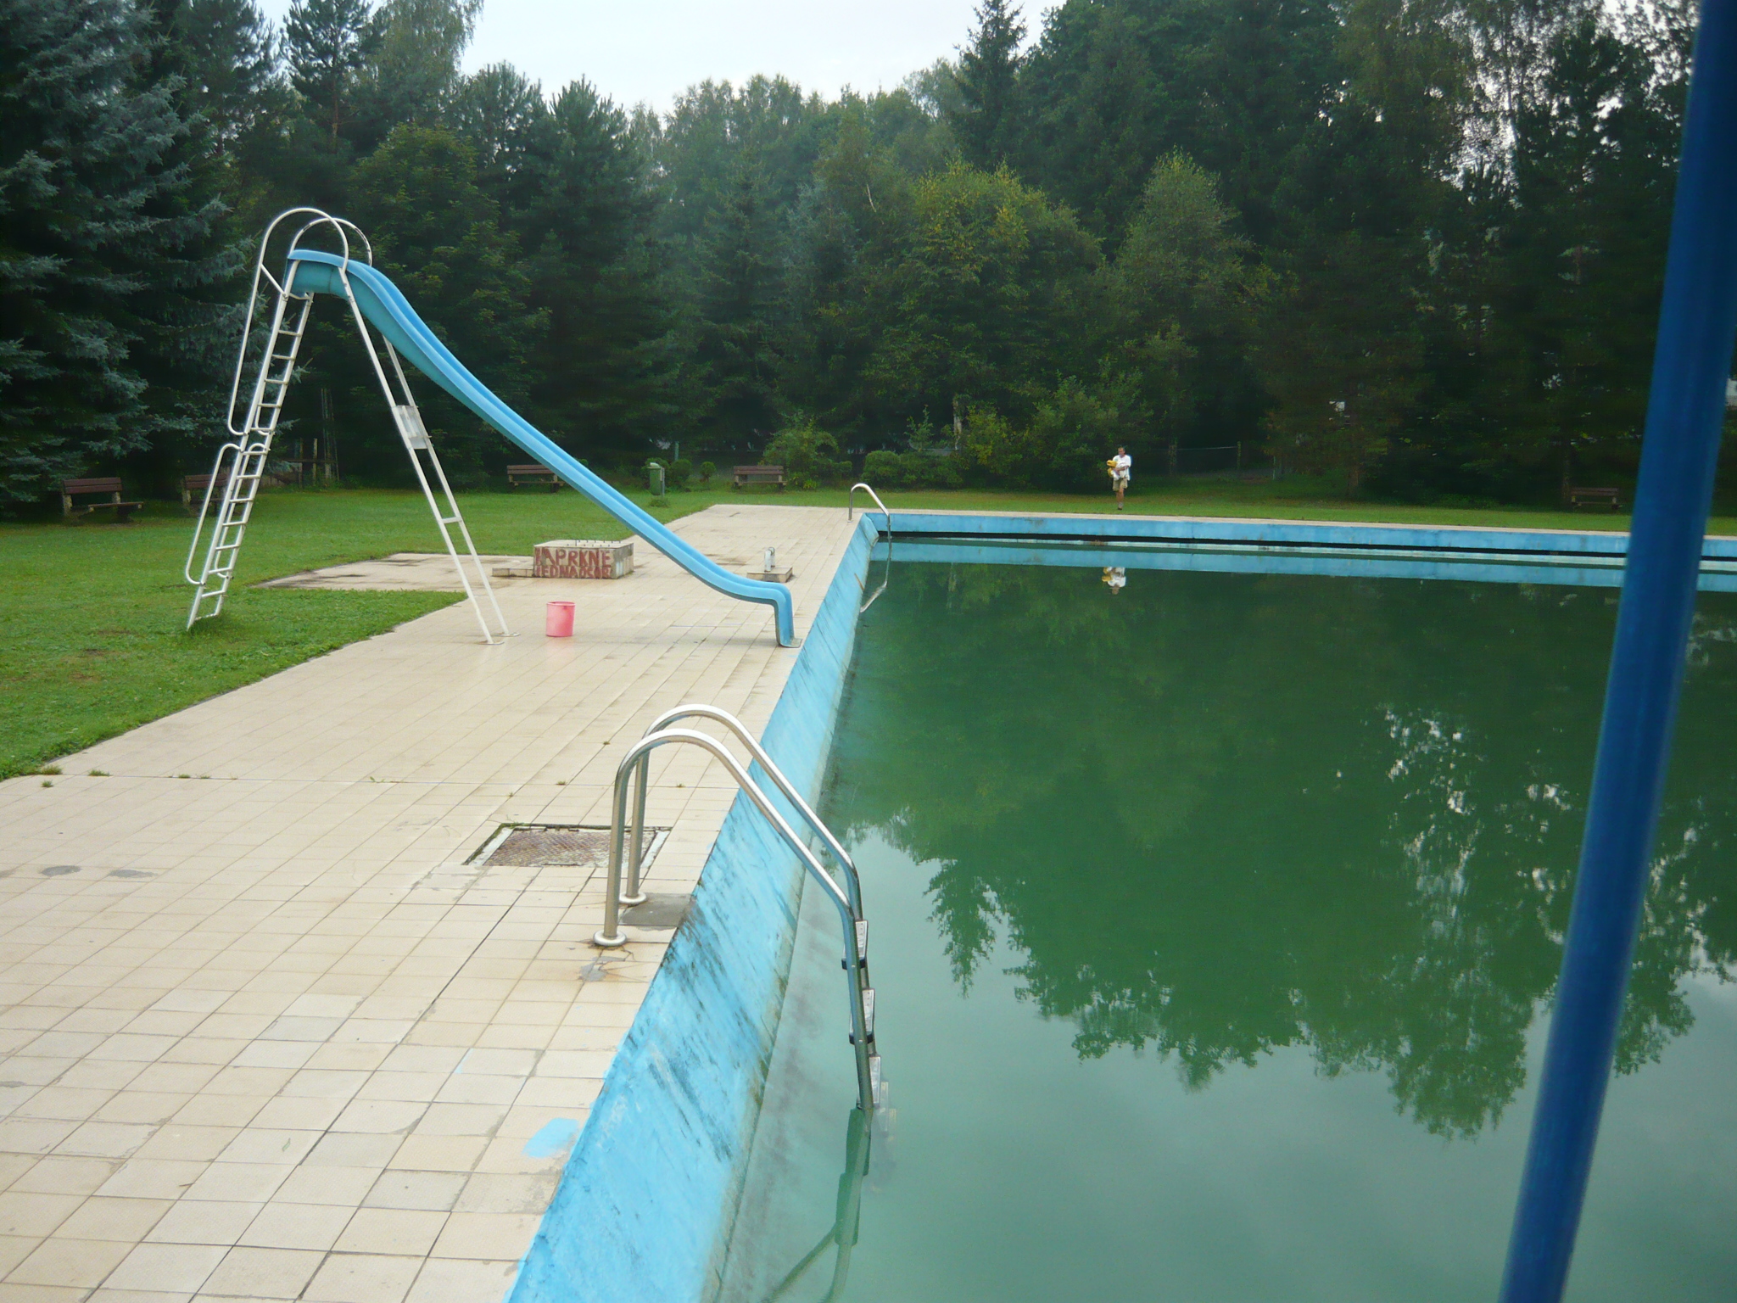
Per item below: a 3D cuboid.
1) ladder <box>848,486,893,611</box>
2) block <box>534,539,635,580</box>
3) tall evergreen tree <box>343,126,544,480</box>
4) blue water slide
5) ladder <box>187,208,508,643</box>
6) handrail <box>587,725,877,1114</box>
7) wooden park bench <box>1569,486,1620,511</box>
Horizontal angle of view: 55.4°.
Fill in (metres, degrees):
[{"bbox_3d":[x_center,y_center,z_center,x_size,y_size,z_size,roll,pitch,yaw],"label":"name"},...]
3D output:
[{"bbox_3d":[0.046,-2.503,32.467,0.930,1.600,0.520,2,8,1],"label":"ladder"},{"bbox_3d":[-3.407,-1.101,19.827,0.960,0.345,1.060,2,8,1],"label":"block"},{"bbox_3d":[-12.415,-10.198,48.323,6.066,10.697,5.900,2,8,1],"label":"tall evergreen tree"},{"bbox_3d":[-2.788,-1.763,14.315,4.410,3.201,0.500,3,8,5],"label":"blue water slide"},{"bbox_3d":[-4.548,-1.974,14.447,2.764,3.627,0.520,3,8,5],"label":"ladder"},{"bbox_3d":[-0.459,1.000,6.264,1.100,1.500,0.540,2,8,1],"label":"handrail"},{"bbox_3d":[25.396,-5.321,57.813,1.620,0.750,0.650,2,8,1],"label":"wooden park bench"}]

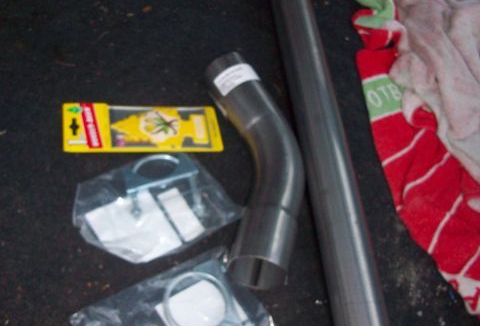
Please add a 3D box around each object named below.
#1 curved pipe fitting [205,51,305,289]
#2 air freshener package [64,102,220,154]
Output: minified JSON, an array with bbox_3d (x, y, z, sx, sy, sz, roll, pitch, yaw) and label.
[{"bbox_3d":[0.023,-0.002,0.750,0.112,0.063,0.318,2,54,-15],"label":"curved pipe fitting"},{"bbox_3d":[-0.118,-0.042,0.773,0.192,0.006,0.074,-1,54,-17],"label":"air freshener package"}]

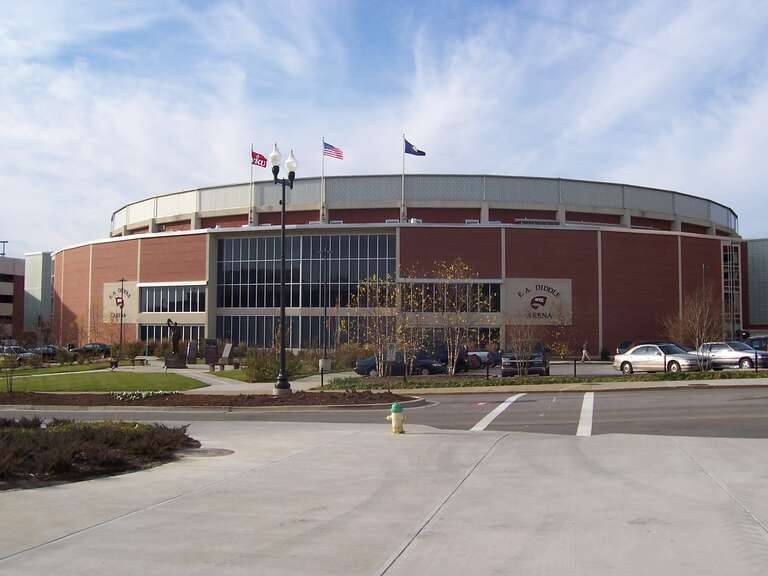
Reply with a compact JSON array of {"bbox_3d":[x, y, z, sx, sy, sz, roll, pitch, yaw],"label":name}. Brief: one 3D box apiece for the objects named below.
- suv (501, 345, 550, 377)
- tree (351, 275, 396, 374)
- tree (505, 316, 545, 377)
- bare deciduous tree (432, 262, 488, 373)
[{"bbox_3d":[7.365,3.817,42.850,1.820,1.680,4.500,0,-3,-1],"label":"suv"},{"bbox_3d":[-0.419,1.610,36.200,1.900,4.550,1.900,0,-3,0],"label":"tree"},{"bbox_3d":[6.093,2.537,35.600,1.700,2.600,1.650,0,-3,0],"label":"tree"},{"bbox_3d":[3.348,1.308,36.400,2.450,5.200,2.400,0,-3,0],"label":"bare deciduous tree"}]

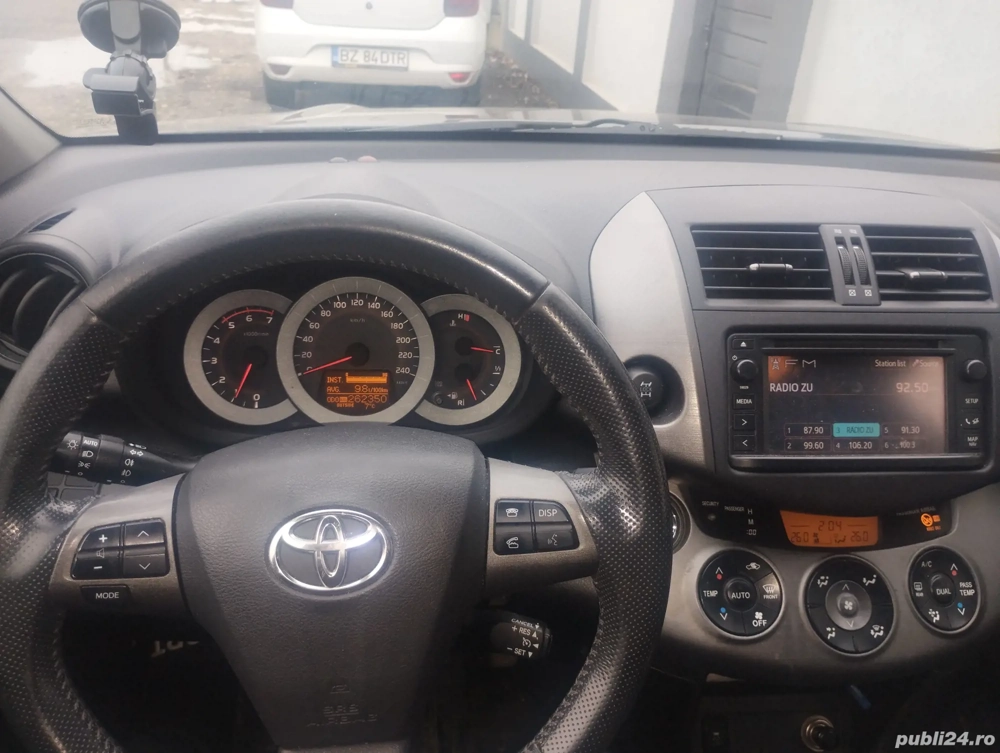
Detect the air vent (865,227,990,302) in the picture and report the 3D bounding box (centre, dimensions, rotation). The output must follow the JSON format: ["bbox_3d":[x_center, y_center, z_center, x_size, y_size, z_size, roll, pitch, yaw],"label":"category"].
[{"bbox_3d":[0.328,-0.084,0.631,0.099,0.025,0.064,1,68,-7],"label":"air vent"}]

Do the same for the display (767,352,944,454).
[{"bbox_3d":[0.261,0.021,0.601,0.138,0.074,0.012,1,-4,-5],"label":"display"}]

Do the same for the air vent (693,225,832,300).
[{"bbox_3d":[0.199,-0.083,0.619,0.106,0.025,0.064,1,68,-4],"label":"air vent"}]

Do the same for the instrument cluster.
[{"bbox_3d":[-0.117,-0.017,0.663,0.272,0.122,0.045,1,-2,-5],"label":"instrument cluster"}]

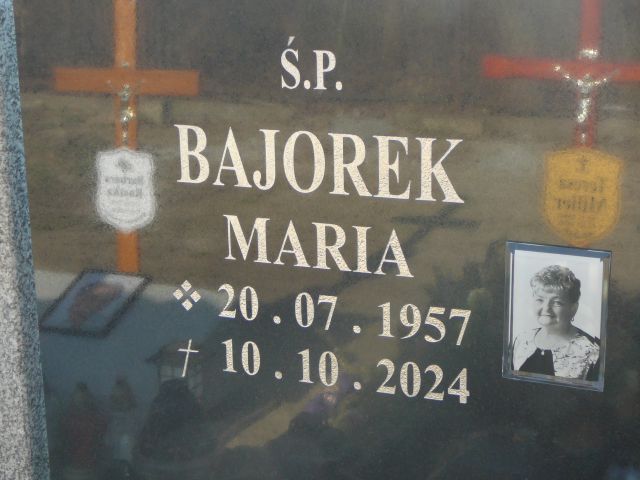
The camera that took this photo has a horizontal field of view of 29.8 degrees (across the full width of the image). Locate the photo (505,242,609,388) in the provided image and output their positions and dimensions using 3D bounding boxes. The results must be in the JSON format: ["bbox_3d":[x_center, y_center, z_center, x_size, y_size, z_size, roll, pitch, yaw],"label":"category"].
[{"bbox_3d":[0.286,0.093,1.459,0.124,0.176,0.010,5,16,21],"label":"photo"}]

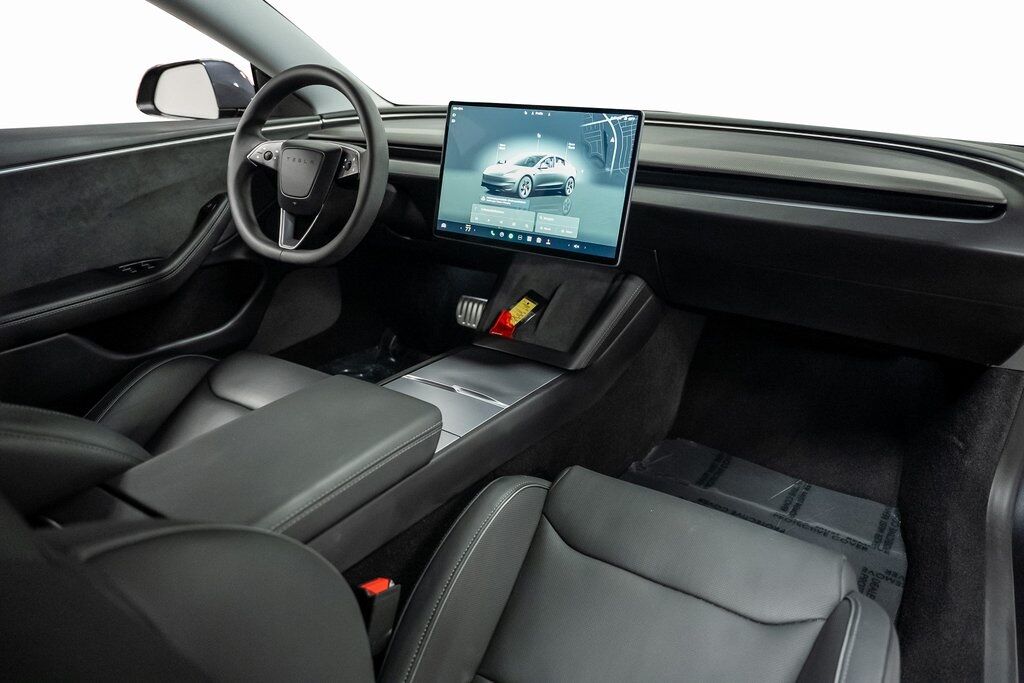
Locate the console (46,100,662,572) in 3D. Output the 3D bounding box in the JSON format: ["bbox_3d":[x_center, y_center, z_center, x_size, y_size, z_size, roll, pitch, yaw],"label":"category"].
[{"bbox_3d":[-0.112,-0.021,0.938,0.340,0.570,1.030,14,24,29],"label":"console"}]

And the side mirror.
[{"bbox_3d":[-0.708,-0.571,1.556,0.240,0.145,0.140,10,22,21],"label":"side mirror"}]

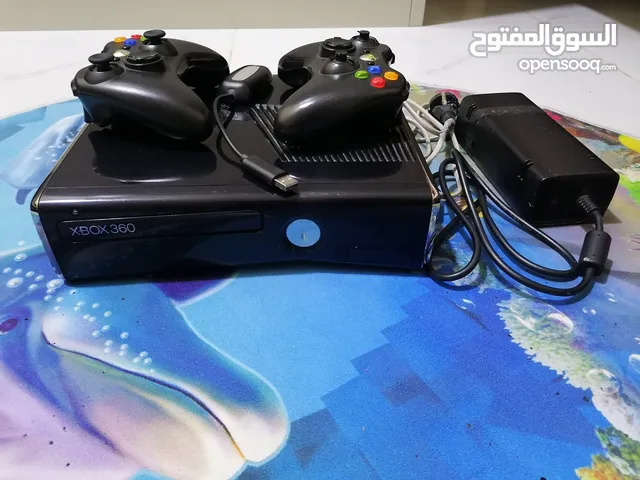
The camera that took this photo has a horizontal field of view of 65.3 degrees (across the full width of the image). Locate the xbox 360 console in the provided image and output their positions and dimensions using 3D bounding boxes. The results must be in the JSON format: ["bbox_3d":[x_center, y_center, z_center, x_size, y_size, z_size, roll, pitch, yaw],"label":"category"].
[{"bbox_3d":[-0.060,-0.074,0.456,0.270,0.075,0.252,-1,37,-3],"label":"xbox 360 console"}]

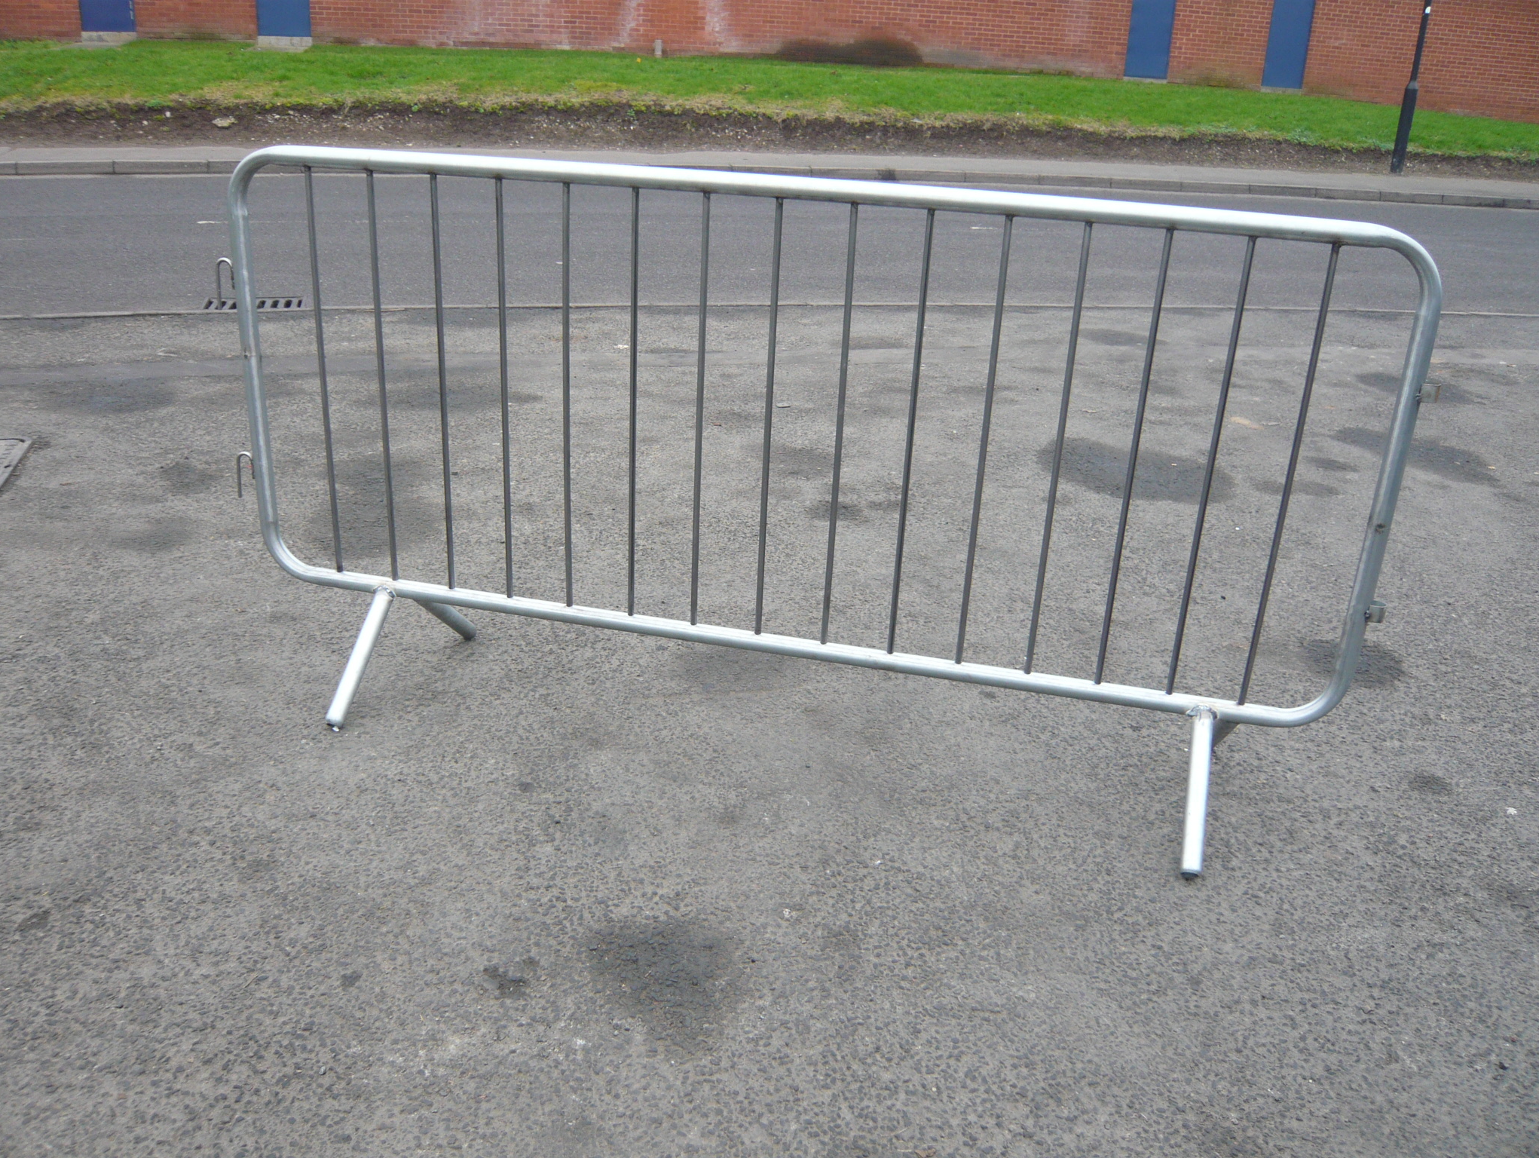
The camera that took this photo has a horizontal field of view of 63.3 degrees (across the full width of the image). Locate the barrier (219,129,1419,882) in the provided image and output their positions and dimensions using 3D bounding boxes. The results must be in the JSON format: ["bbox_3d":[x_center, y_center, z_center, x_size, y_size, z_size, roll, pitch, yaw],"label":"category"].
[{"bbox_3d":[-0.009,-0.191,2.413,2.275,1.124,0.540,8,22,12],"label":"barrier"}]

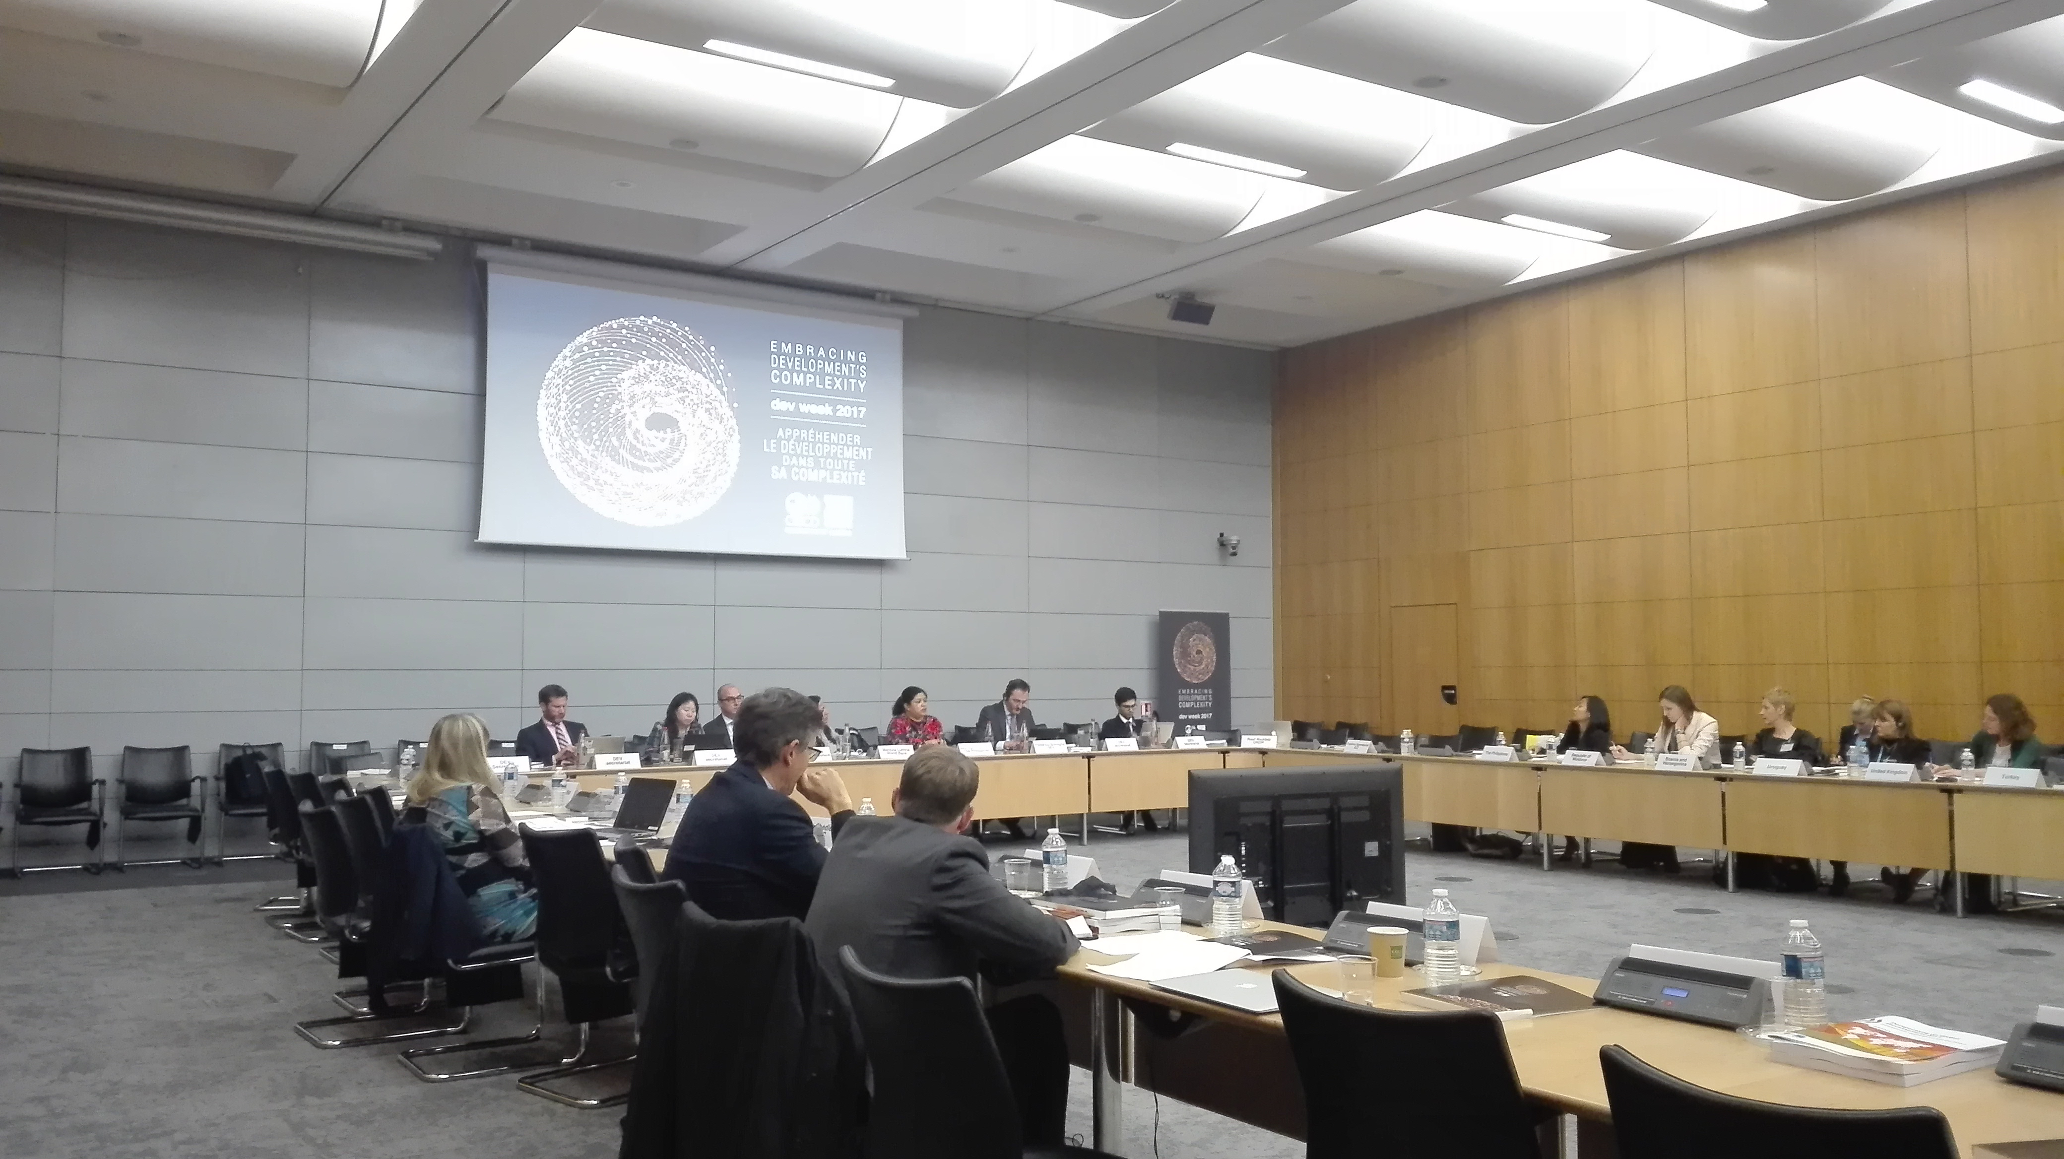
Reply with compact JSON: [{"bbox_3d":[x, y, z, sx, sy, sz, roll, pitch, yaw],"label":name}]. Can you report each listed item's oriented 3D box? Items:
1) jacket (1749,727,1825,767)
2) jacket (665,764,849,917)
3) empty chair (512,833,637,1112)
[{"bbox_3d":[4.797,1.197,9.400,0.360,0.560,0.470,3,-5,-44],"label":"jacket"},{"bbox_3d":[-0.665,0.781,3.700,0.420,0.640,0.470,2,-4,-34],"label":"jacket"},{"bbox_3d":[-1.349,1.228,4.888,0.440,0.850,0.560,-3,-5,42],"label":"empty chair"}]

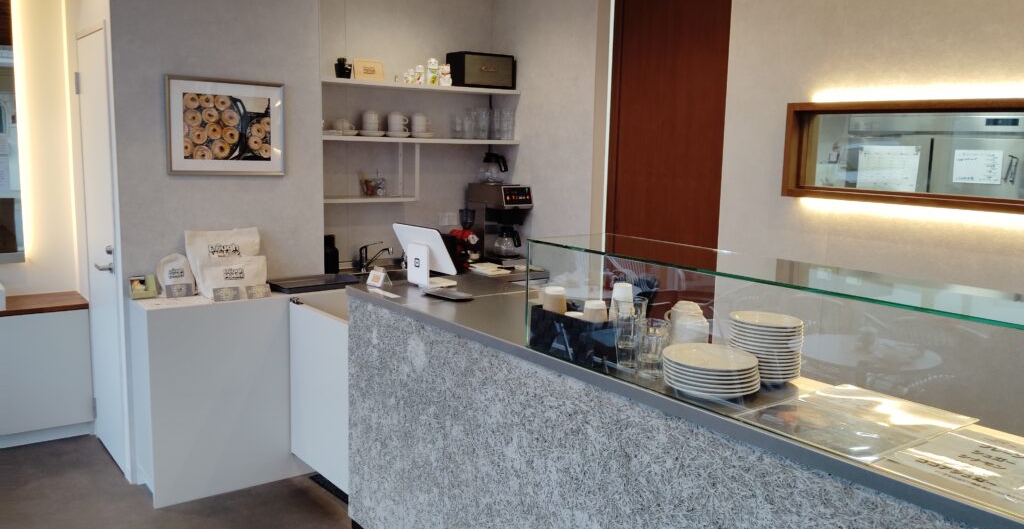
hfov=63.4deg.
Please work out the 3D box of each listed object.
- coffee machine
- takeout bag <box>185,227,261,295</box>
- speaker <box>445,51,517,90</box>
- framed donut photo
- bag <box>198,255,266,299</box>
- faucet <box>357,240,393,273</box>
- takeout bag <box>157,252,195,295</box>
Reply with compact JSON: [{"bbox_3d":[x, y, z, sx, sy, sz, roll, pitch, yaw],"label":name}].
[{"bbox_3d":[-0.068,-0.231,4.803,0.205,0.458,0.355,-5,11,-36],"label":"coffee machine"},{"bbox_3d":[-1.311,-0.013,3.750,0.306,0.288,0.130,-5,11,-36],"label":"takeout bag"},{"bbox_3d":[-0.172,-1.086,4.675,0.352,0.190,0.184,-5,11,-36],"label":"speaker"},{"bbox_3d":[-1.286,-0.617,3.755,0.523,0.422,0.025,-5,11,-36],"label":"framed donut photo"},{"bbox_3d":[-1.243,0.060,3.694,0.272,0.167,0.120,-5,11,-36],"label":"bag"},{"bbox_3d":[-0.709,-0.035,4.333,0.235,0.184,0.055,8,11,38],"label":"faucet"},{"bbox_3d":[-1.484,0.045,3.668,0.155,0.192,0.085,-5,11,-36],"label":"takeout bag"}]

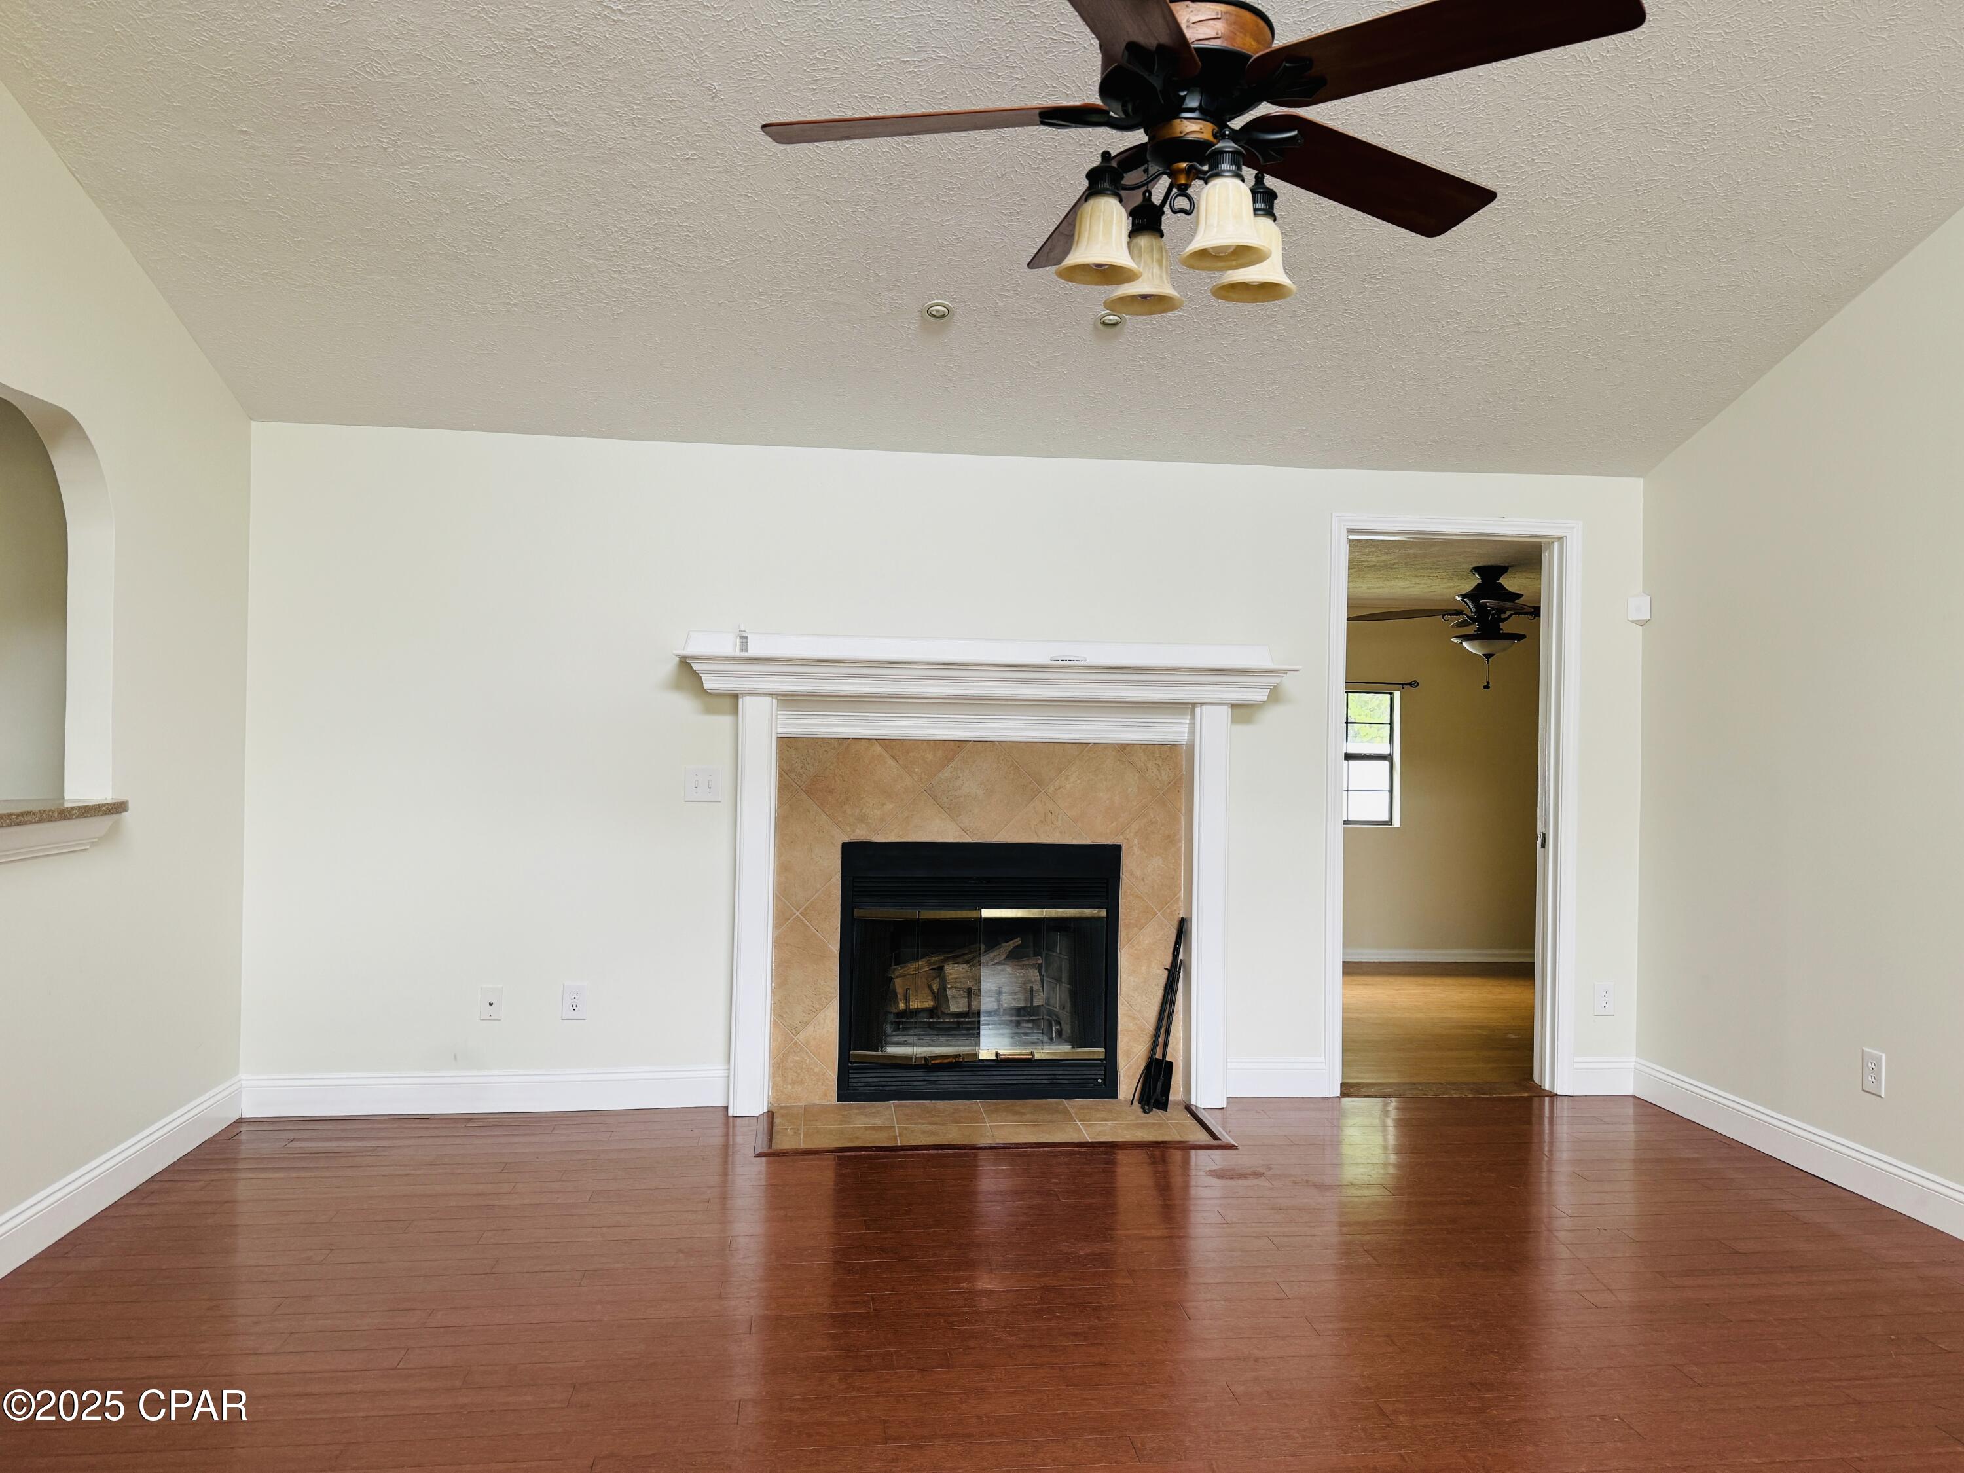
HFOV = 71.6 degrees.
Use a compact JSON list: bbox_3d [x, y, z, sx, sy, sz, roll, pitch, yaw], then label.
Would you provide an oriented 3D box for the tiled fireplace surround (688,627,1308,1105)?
[{"bbox_3d":[0.020,0.477,4.676,2.100,1.643,0.300,1,0,-7],"label":"tiled fireplace surround"}]

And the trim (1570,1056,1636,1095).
[{"bbox_3d":[2.326,1.270,5.099,0.251,0.132,0.020,1,0,-7],"label":"trim"}]

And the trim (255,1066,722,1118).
[{"bbox_3d":[-1.661,1.208,4.620,1.604,0.132,0.020,1,0,-7],"label":"trim"}]

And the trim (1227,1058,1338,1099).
[{"bbox_3d":[1.066,1.250,4.948,0.410,0.132,0.020,1,0,-7],"label":"trim"}]

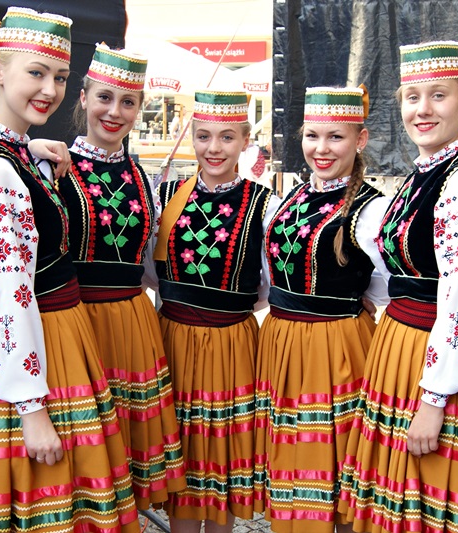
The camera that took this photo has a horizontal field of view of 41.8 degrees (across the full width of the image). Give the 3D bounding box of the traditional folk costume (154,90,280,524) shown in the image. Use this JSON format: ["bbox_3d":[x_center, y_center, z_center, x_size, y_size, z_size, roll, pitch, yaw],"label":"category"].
[{"bbox_3d":[-0.045,0.109,1.820,0.480,1.255,0.390,1,6,8],"label":"traditional folk costume"}]

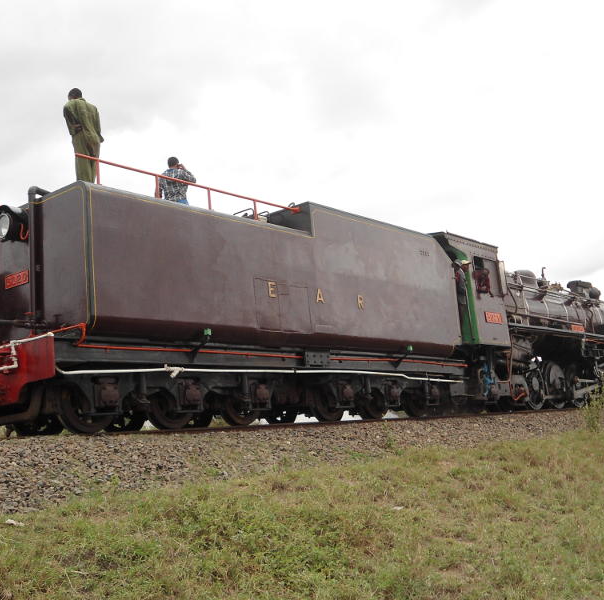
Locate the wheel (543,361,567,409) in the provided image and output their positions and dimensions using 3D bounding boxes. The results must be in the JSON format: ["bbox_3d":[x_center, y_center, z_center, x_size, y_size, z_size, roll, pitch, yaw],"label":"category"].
[{"bbox_3d":[6.550,2.233,22.217,0.150,1.250,1.250,-13,-12,37],"label":"wheel"}]

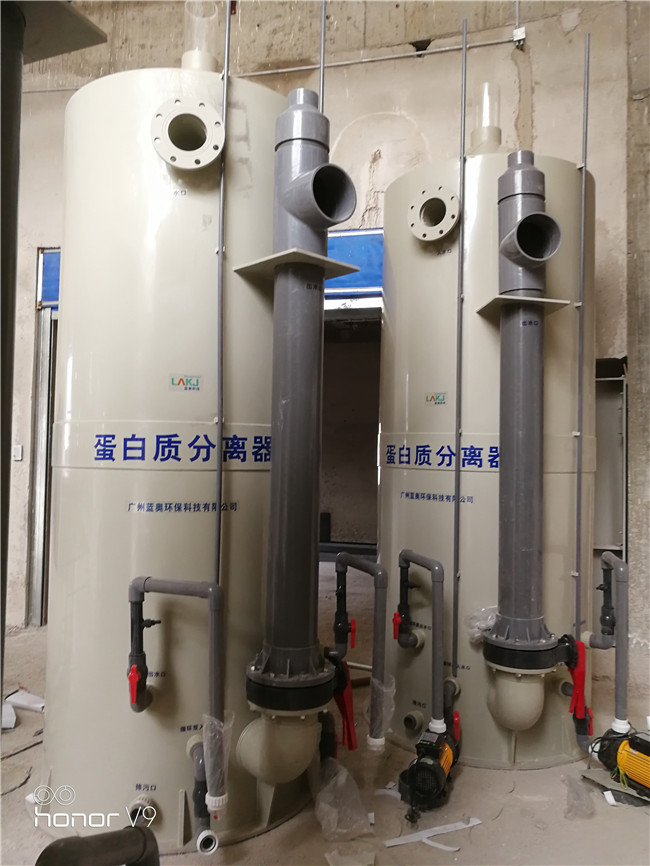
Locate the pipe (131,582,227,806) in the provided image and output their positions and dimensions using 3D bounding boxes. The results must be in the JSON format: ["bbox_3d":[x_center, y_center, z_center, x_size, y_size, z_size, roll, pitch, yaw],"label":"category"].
[{"bbox_3d":[-0.536,0.926,2.469,0.420,0.799,0.172,1,-2,19],"label":"pipe"}]

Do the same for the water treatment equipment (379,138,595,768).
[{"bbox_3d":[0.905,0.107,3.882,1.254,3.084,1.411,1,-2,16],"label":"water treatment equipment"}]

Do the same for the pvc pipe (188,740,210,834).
[{"bbox_3d":[-0.459,1.302,2.491,0.083,0.324,0.118,2,-2,-15],"label":"pvc pipe"}]

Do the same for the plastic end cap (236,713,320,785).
[{"bbox_3d":[-0.162,1.180,2.632,0.235,0.326,0.328,3,-2,-41],"label":"plastic end cap"}]

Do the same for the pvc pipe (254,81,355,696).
[{"bbox_3d":[-0.092,-0.173,2.622,0.353,2.380,0.382,3,-2,-41],"label":"pvc pipe"}]

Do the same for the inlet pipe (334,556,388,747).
[{"bbox_3d":[0.123,0.948,3.051,0.157,0.782,0.460,2,-2,-29],"label":"inlet pipe"}]

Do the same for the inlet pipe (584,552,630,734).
[{"bbox_3d":[1.374,0.986,3.295,0.152,0.796,0.459,1,-2,12],"label":"inlet pipe"}]

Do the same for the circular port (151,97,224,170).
[{"bbox_3d":[-0.524,-1.135,2.613,0.281,0.281,0.127,1,-2,-8],"label":"circular port"}]

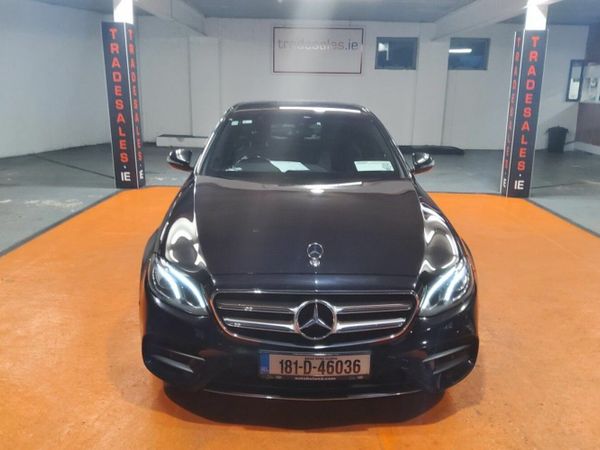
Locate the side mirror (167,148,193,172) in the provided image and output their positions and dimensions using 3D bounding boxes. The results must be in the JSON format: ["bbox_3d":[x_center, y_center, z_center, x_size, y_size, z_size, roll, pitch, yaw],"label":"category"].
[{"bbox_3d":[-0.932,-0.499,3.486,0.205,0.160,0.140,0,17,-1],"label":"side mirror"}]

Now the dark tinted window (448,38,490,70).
[{"bbox_3d":[4.470,-4.502,11.909,1.020,0.800,0.100,0,17,0],"label":"dark tinted window"}]

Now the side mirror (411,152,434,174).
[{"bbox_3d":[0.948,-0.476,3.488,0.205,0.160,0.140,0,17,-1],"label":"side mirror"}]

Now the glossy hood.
[{"bbox_3d":[0.055,-0.024,2.655,1.450,0.280,1.220,0,17,-1],"label":"glossy hood"}]

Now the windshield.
[{"bbox_3d":[0.040,-0.647,3.512,1.440,0.460,0.880,0,17,-1],"label":"windshield"}]

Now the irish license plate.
[{"bbox_3d":[0.068,0.656,2.112,0.530,0.130,0.030,0,17,-1],"label":"irish license plate"}]

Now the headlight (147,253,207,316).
[{"bbox_3d":[-0.615,0.284,2.288,0.370,0.240,0.400,2,17,8],"label":"headlight"}]

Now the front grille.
[{"bbox_3d":[0.072,0.447,2.128,0.970,0.270,0.150,0,17,-1],"label":"front grille"}]

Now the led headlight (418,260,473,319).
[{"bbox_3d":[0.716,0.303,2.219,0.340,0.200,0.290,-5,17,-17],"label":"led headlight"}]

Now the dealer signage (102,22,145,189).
[{"bbox_3d":[-2.768,-1.836,7.157,0.341,2.494,0.341,1,17,2],"label":"dealer signage"}]

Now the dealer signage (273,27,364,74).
[{"bbox_3d":[0.484,-4.655,12.069,2.399,1.145,0.050,1,17,2],"label":"dealer signage"}]

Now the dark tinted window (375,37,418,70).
[{"bbox_3d":[2.580,-4.564,12.011,1.092,0.808,0.100,1,17,2],"label":"dark tinted window"}]

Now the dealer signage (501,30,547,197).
[{"bbox_3d":[3.350,-1.623,6.801,0.390,2.400,0.390,0,17,0],"label":"dealer signage"}]

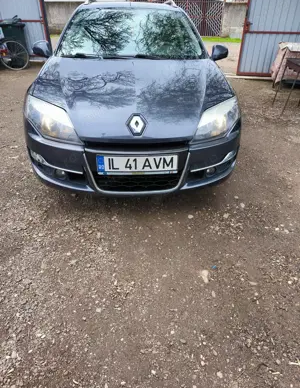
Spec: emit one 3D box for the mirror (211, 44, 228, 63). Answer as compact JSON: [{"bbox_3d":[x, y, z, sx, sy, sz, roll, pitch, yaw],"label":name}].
[{"bbox_3d":[0.747,-1.528,2.998,0.185,0.160,0.150,-1,31,-4],"label":"mirror"}]

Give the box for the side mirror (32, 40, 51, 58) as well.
[{"bbox_3d":[-1.113,-1.484,2.873,0.185,0.160,0.150,-1,31,-4],"label":"side mirror"}]

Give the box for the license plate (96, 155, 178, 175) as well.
[{"bbox_3d":[-0.076,-0.194,1.806,0.520,0.122,0.025,-1,31,-4],"label":"license plate"}]

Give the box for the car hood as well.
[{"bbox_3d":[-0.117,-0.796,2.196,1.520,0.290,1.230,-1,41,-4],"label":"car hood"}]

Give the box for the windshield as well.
[{"bbox_3d":[-0.177,-1.630,2.806,1.430,0.200,1.030,-1,56,-4],"label":"windshield"}]

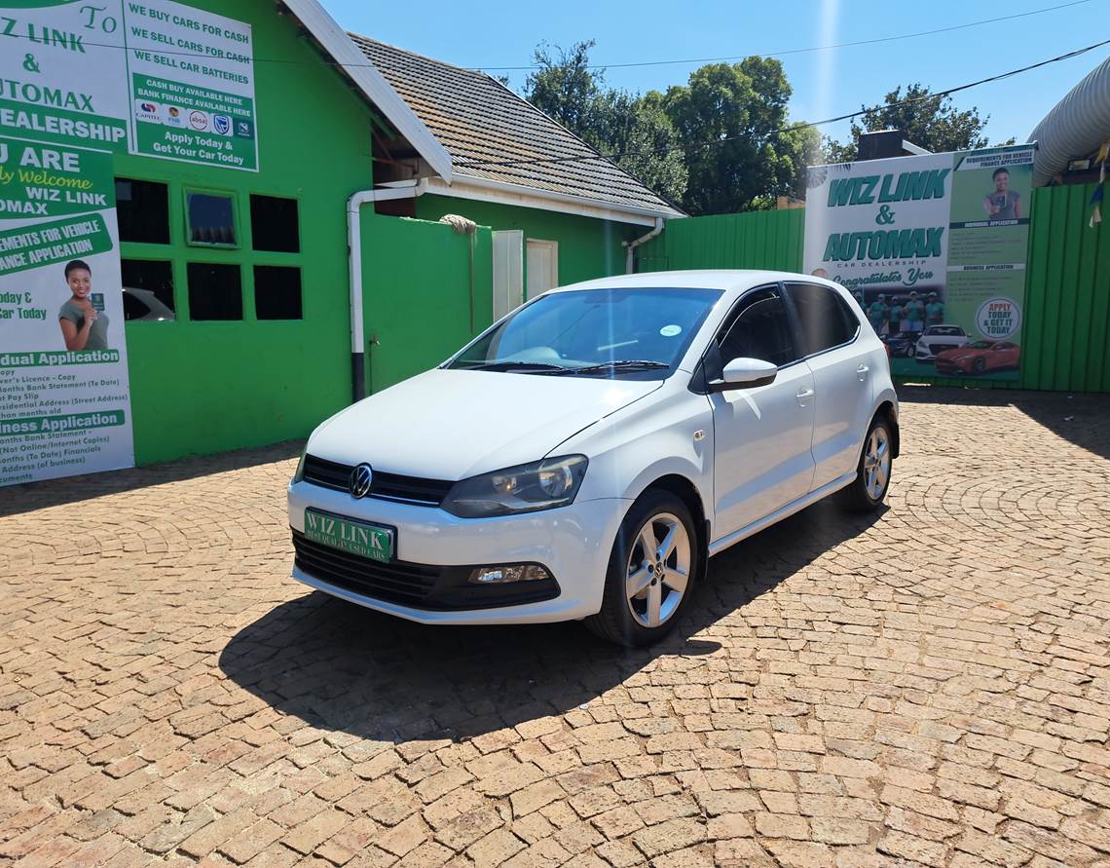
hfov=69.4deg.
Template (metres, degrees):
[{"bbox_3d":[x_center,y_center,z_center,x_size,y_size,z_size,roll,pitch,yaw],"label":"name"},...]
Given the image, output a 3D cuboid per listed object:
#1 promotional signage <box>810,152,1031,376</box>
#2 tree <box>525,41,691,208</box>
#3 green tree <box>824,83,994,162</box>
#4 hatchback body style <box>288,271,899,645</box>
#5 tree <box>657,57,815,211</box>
[{"bbox_3d":[5.631,-2.642,12.857,3.380,3.470,0.100,5,10,34],"label":"promotional signage"},{"bbox_3d":[1.395,-6.215,21.816,4.430,8.200,4.430,0,9,4],"label":"tree"},{"bbox_3d":[10.543,-6.489,24.318,5.130,7.800,5.130,3,9,23],"label":"green tree"},{"bbox_3d":[0.526,-0.139,4.347,1.740,1.460,3.970,6,11,39],"label":"hatchback body style"},{"bbox_3d":[5.307,-6.809,24.261,4.730,8.560,4.730,1,9,12],"label":"tree"}]

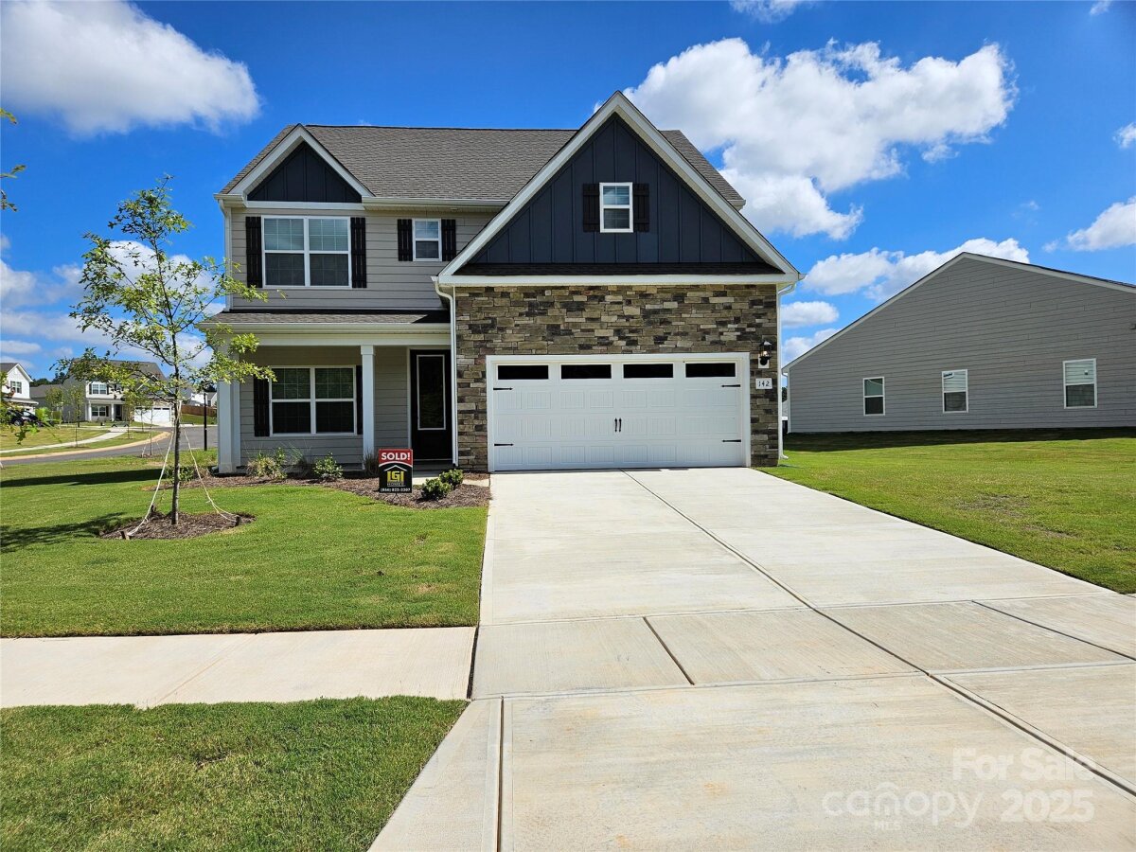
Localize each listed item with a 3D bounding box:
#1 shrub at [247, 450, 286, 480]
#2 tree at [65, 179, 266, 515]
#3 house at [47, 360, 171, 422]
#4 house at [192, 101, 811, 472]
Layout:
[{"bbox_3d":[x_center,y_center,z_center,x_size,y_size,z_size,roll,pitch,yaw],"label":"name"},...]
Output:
[{"bbox_3d":[-5.564,0.688,13.929,0.710,0.520,0.620,-1,2,-5],"label":"shrub"},{"bbox_3d":[-4.793,-0.895,9.055,2.433,4.114,2.300,-1,2,-5],"label":"tree"},{"bbox_3d":[-67.217,-5.127,112.000,13.000,9.300,11.600,1,2,43],"label":"house"},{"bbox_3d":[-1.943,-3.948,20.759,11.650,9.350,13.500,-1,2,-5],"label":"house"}]

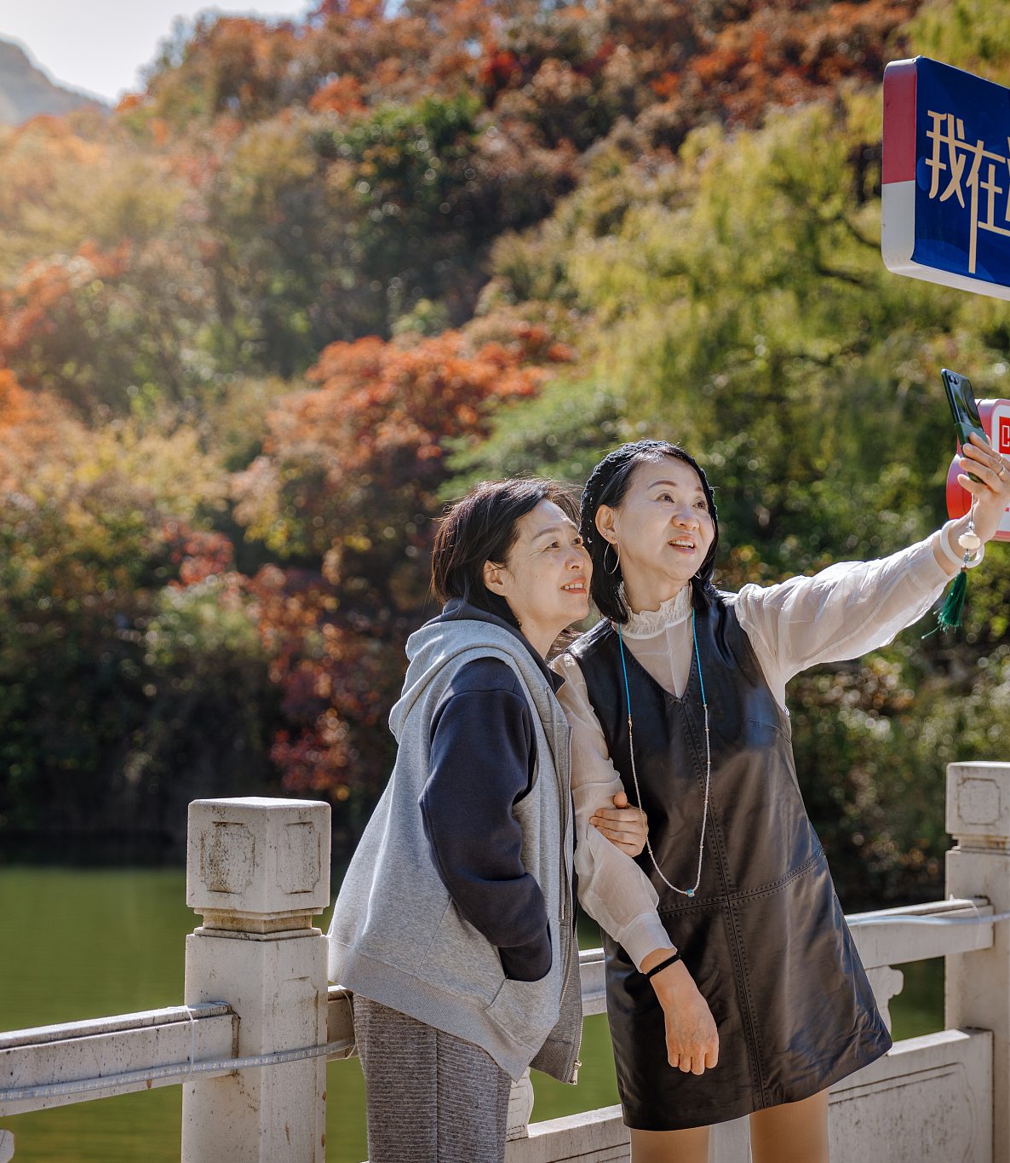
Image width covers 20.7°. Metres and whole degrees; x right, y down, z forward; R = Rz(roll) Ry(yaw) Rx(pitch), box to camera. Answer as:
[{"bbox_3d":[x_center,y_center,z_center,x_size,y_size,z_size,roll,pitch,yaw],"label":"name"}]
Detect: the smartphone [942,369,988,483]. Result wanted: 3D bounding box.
[{"bbox_3d":[0.620,-0.202,3.688,0.009,0.158,0.075,-21,-20,31],"label":"smartphone"}]

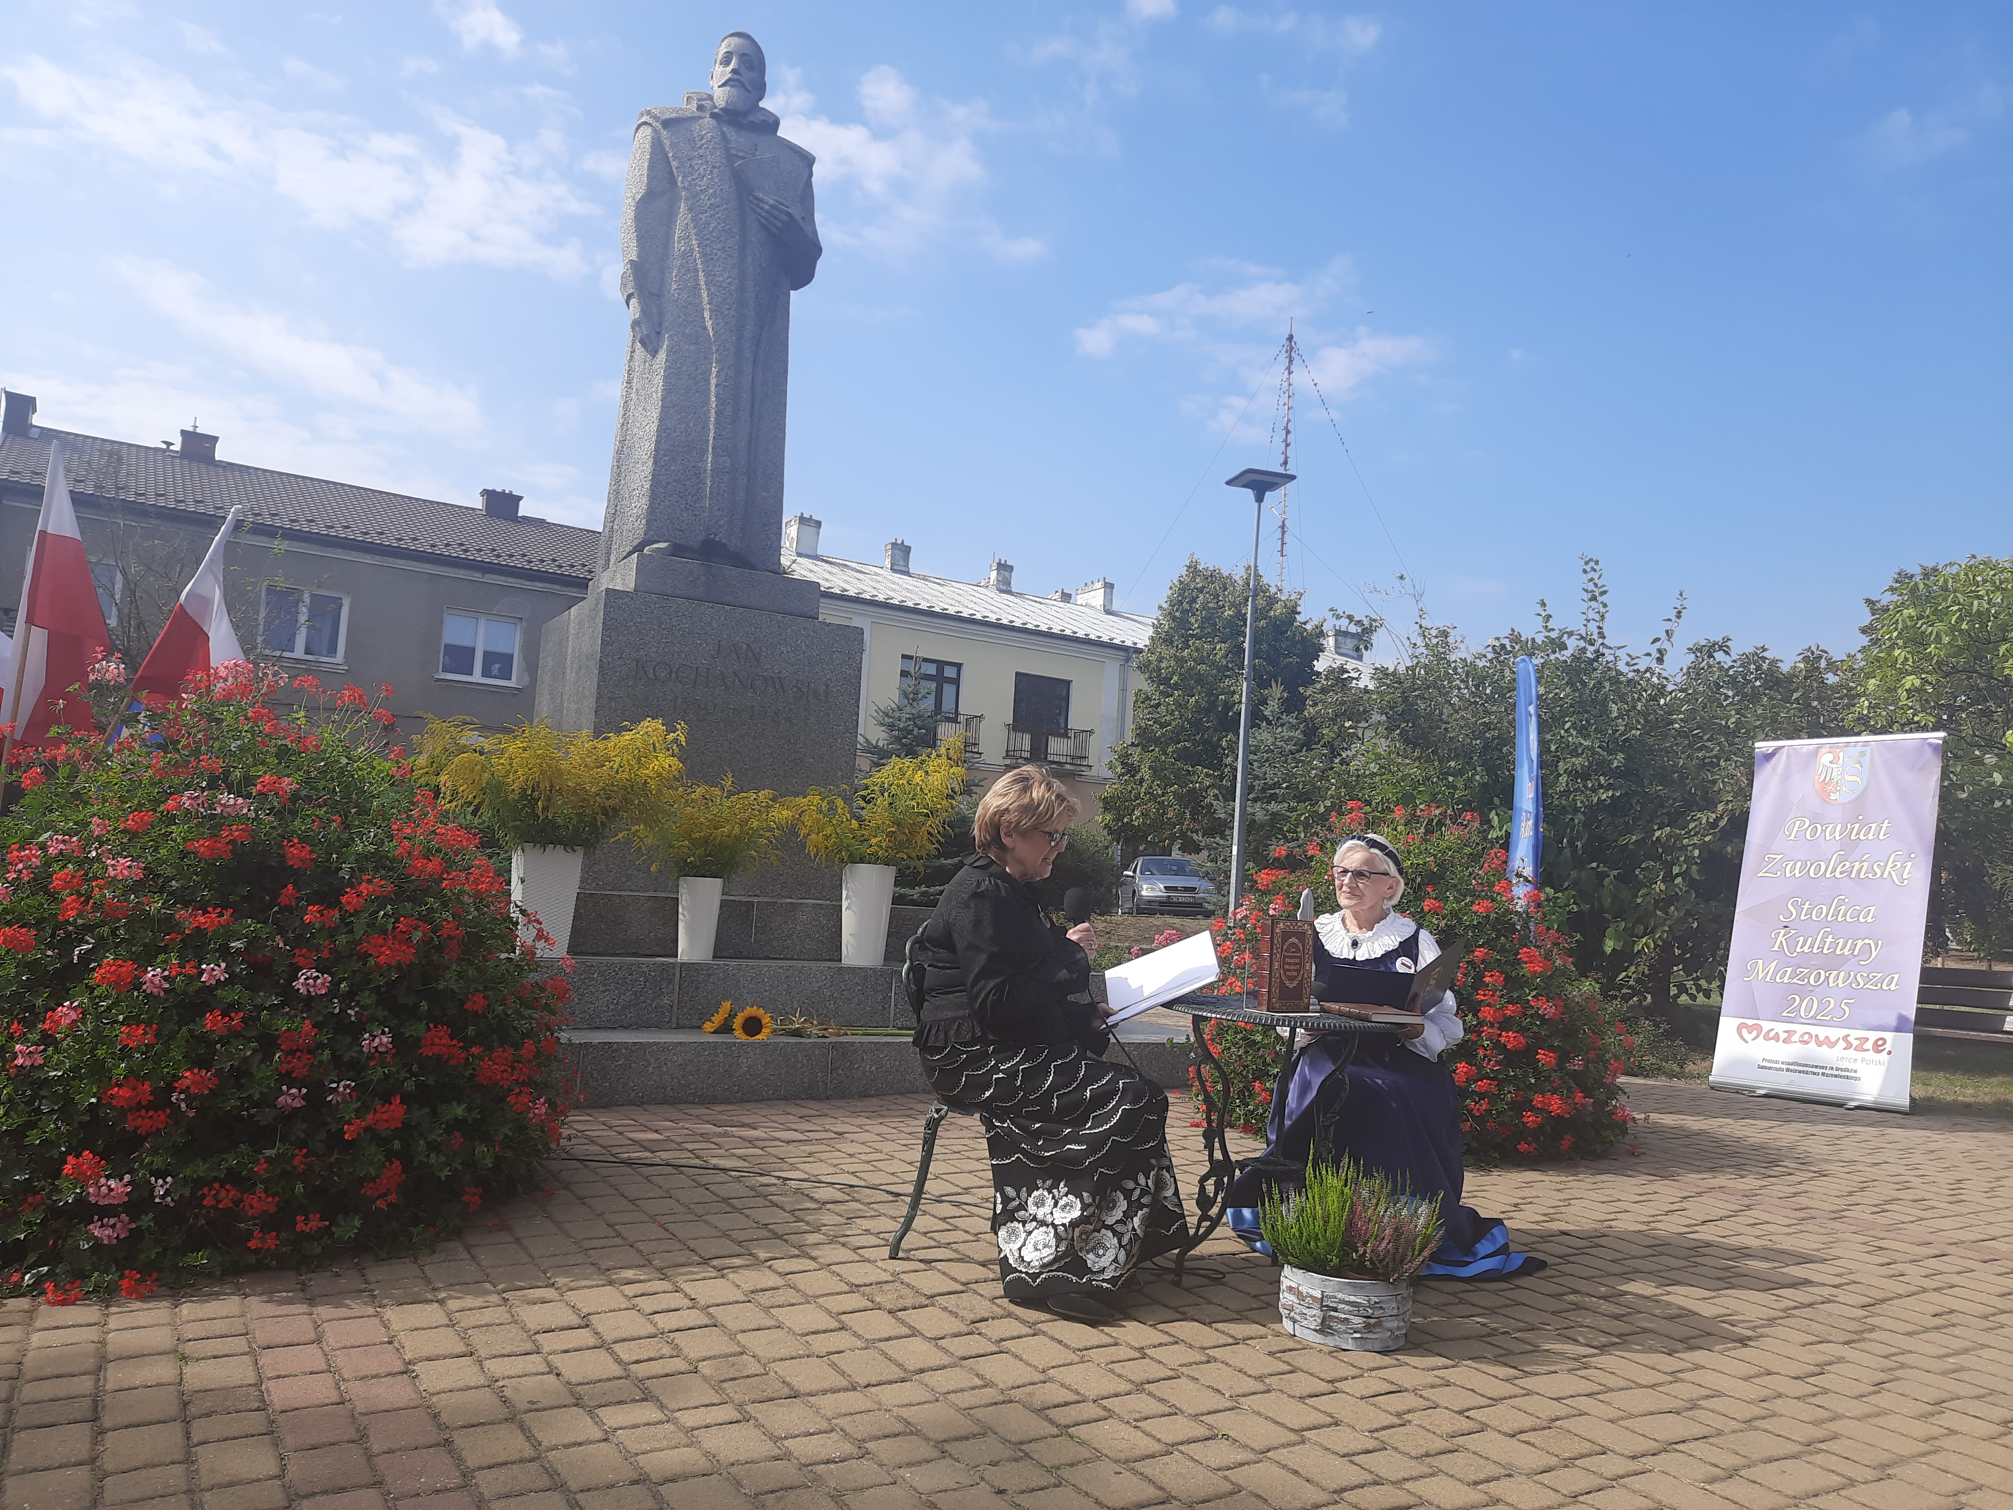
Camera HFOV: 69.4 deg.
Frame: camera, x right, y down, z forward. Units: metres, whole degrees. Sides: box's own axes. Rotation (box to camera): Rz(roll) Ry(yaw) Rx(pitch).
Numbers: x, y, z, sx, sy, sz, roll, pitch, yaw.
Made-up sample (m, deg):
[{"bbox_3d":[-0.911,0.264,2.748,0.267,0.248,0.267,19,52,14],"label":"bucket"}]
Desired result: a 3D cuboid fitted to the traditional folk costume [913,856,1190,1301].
[{"bbox_3d":[0.130,0.772,3.631,0.660,1.040,0.520,3,-5,12],"label":"traditional folk costume"}]

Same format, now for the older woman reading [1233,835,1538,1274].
[{"bbox_3d":[1.148,0.832,4.364,0.840,1.220,0.740,2,-5,25],"label":"older woman reading"}]

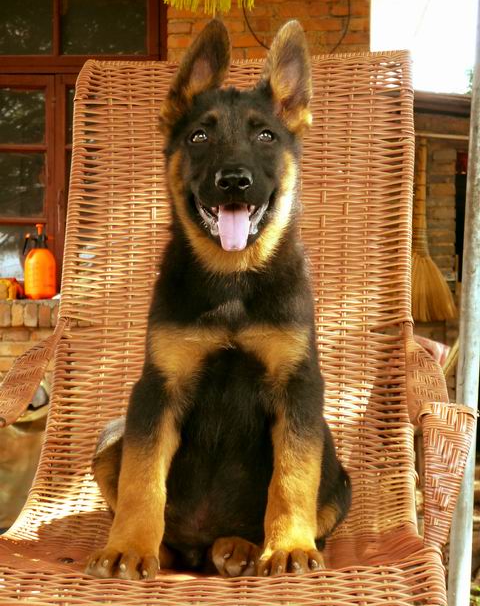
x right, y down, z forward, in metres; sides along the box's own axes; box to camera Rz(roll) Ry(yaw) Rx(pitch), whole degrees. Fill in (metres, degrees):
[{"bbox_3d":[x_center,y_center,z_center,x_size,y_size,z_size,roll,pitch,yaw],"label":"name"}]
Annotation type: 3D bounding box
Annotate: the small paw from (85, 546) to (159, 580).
[{"bbox_3d":[-0.126,0.276,1.470,0.075,0.036,0.075,0,2,11],"label":"small paw"}]

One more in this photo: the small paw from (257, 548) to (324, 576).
[{"bbox_3d":[0.053,0.274,1.470,0.072,0.034,0.075,0,2,-5],"label":"small paw"}]

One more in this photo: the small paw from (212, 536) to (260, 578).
[{"bbox_3d":[-0.003,0.271,1.480,0.055,0.045,0.075,0,2,6],"label":"small paw"}]

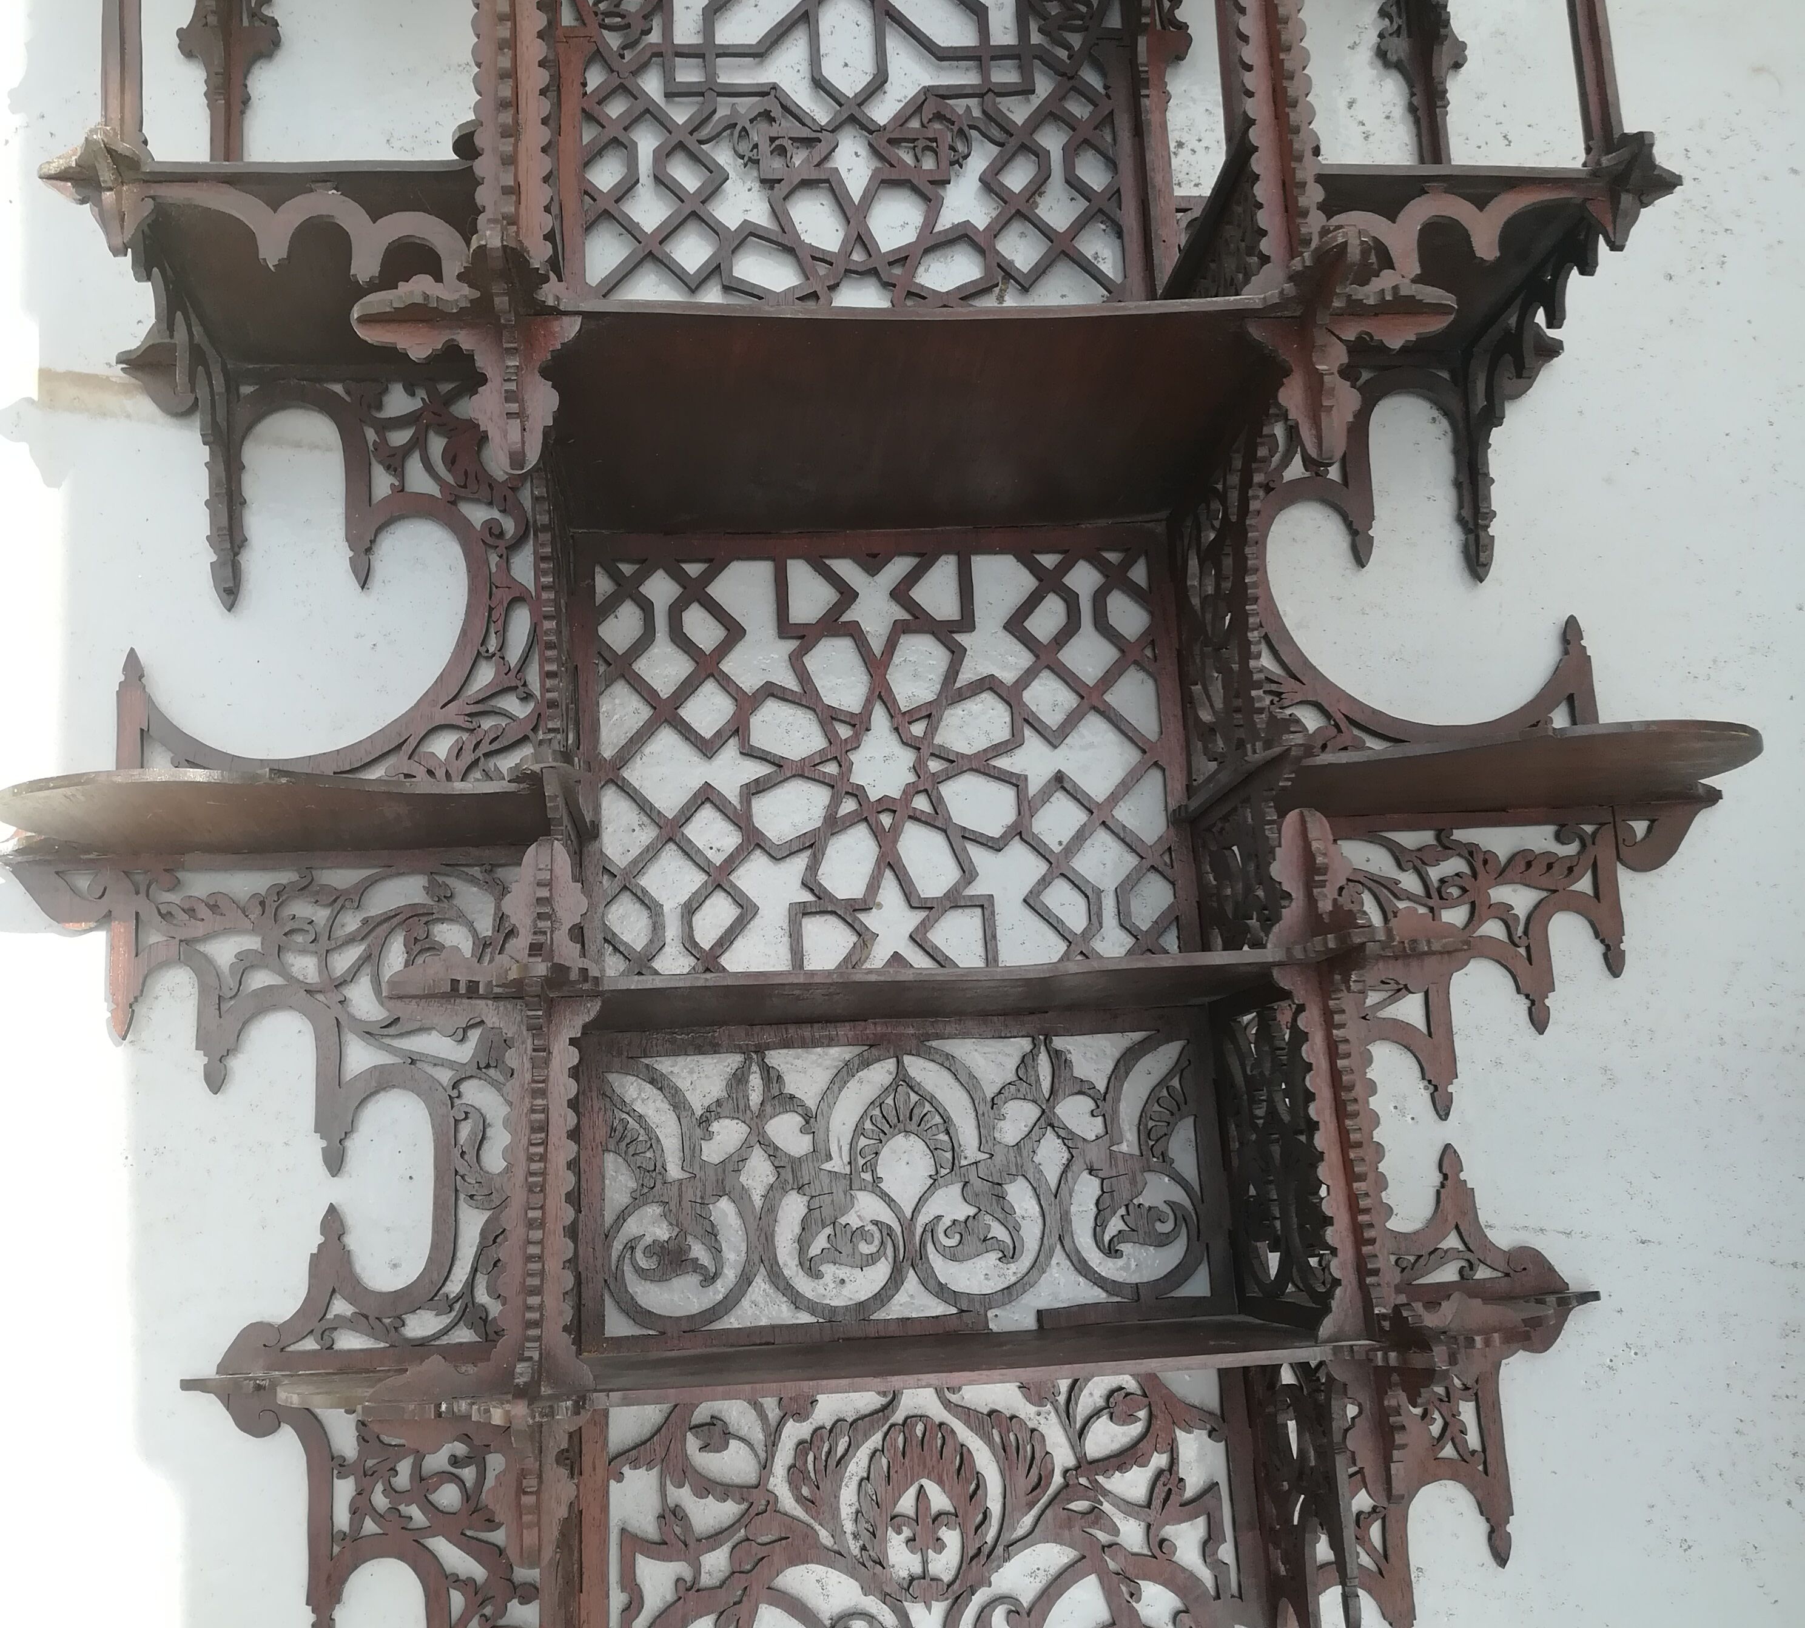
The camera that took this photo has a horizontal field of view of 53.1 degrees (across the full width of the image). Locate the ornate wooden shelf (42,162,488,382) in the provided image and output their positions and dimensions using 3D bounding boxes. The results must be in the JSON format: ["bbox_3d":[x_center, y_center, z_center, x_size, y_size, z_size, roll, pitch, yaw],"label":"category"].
[{"bbox_3d":[-0.293,-0.252,0.914,0.211,0.060,0.194,-2,-12,-6],"label":"ornate wooden shelf"}]

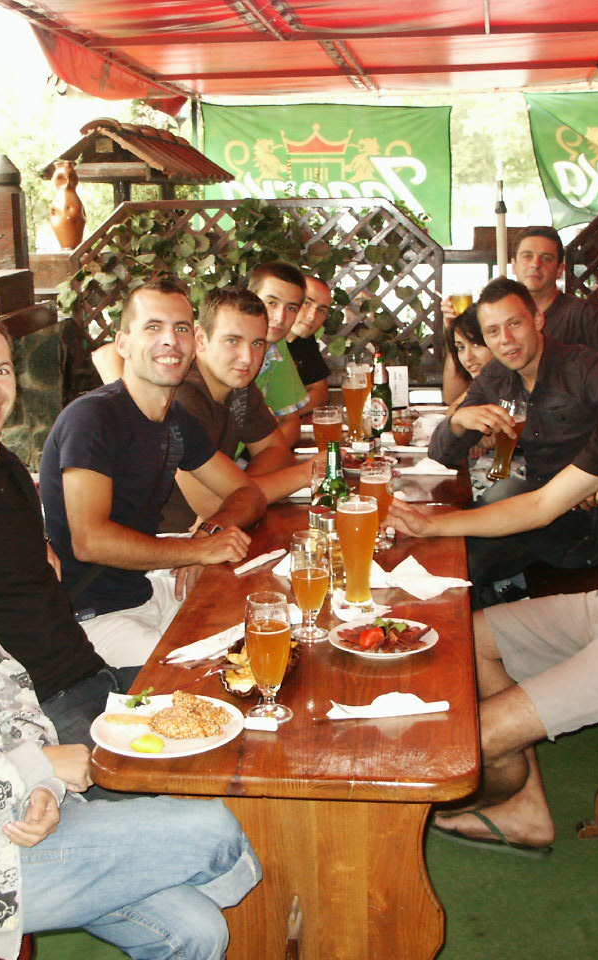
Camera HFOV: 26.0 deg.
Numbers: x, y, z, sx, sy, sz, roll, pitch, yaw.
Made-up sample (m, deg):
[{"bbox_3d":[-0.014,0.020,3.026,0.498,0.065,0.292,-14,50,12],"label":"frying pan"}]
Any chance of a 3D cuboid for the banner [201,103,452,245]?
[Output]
[{"bbox_3d":[0.149,-1.652,7.000,1.360,0.770,0.030,0,13,3],"label":"banner"}]

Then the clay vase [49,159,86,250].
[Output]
[{"bbox_3d":[-1.151,-1.353,6.354,0.178,0.425,0.175,0,12,6],"label":"clay vase"}]

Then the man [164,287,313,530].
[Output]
[{"bbox_3d":[-0.177,0.167,3.404,0.780,1.310,0.540,8,16,33],"label":"man"}]

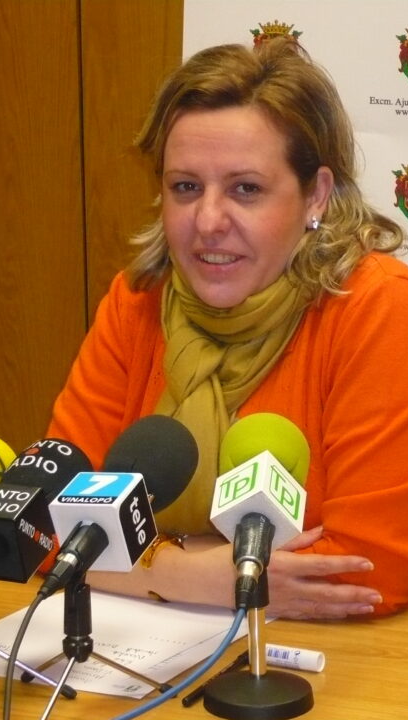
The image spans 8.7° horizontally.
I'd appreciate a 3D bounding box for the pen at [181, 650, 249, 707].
[{"bbox_3d":[0.015,0.268,2.293,0.011,0.011,0.143,5,14,24],"label":"pen"}]

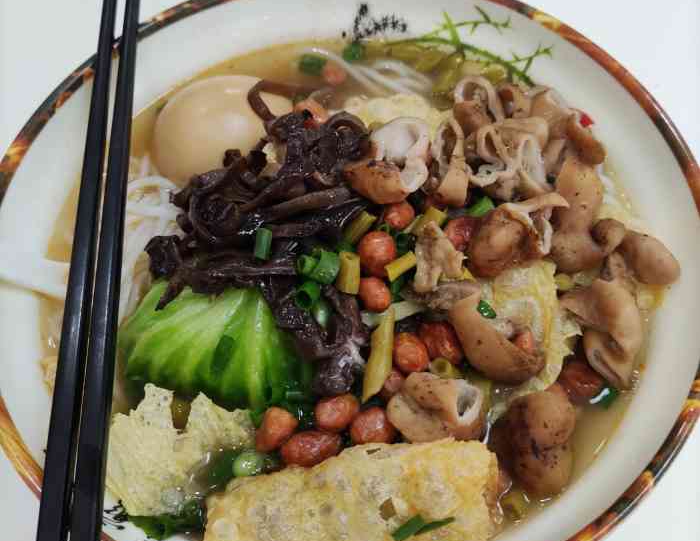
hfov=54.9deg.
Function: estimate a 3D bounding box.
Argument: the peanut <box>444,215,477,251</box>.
[{"bbox_3d":[0.037,-0.012,0.223,0.014,0.012,0.012,21,64,11],"label":"peanut"}]

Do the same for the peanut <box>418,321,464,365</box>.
[{"bbox_3d":[0.028,0.022,0.208,0.011,0.011,0.016,-35,67,-17],"label":"peanut"}]

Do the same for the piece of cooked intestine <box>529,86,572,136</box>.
[{"bbox_3d":[0.072,-0.056,0.241,0.015,0.012,0.017,-23,64,-10],"label":"piece of cooked intestine"}]

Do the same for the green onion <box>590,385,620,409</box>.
[{"bbox_3d":[0.081,0.040,0.214,0.009,0.005,0.006,-25,64,-12],"label":"green onion"}]

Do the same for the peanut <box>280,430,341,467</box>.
[{"bbox_3d":[-0.012,0.052,0.197,0.018,0.010,0.010,-11,62,-6],"label":"peanut"}]

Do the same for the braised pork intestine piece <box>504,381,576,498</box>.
[{"bbox_3d":[0.054,0.049,0.192,0.020,0.019,0.027,-1,62,1],"label":"braised pork intestine piece"}]

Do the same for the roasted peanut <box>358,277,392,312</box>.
[{"bbox_3d":[0.008,0.008,0.211,0.010,0.010,0.012,-24,64,-12],"label":"roasted peanut"}]

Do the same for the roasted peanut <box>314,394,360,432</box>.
[{"bbox_3d":[-0.004,0.043,0.201,0.014,0.010,0.010,-23,64,-12],"label":"roasted peanut"}]

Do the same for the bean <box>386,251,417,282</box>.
[{"bbox_3d":[0.017,-0.001,0.222,0.011,0.005,0.005,-28,65,-13],"label":"bean"}]

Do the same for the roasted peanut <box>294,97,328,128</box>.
[{"bbox_3d":[-0.015,-0.060,0.260,0.014,0.009,0.010,37,68,19],"label":"roasted peanut"}]

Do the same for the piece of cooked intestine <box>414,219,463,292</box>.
[{"bbox_3d":[0.027,-0.004,0.208,0.015,0.010,0.021,-5,62,-1],"label":"piece of cooked intestine"}]

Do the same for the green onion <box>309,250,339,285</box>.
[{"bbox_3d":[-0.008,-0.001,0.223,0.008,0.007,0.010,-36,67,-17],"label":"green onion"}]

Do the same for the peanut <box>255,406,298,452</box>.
[{"bbox_3d":[-0.022,0.048,0.204,0.009,0.009,0.014,36,68,18],"label":"peanut"}]

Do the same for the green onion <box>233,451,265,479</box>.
[{"bbox_3d":[-0.030,0.057,0.198,0.009,0.007,0.007,-9,62,-5],"label":"green onion"}]

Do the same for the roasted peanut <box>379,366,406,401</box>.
[{"bbox_3d":[0.013,0.035,0.210,0.009,0.009,0.013,24,65,14],"label":"roasted peanut"}]

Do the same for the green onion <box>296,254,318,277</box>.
[{"bbox_3d":[-0.014,-0.002,0.225,0.007,0.006,0.007,17,63,10],"label":"green onion"}]

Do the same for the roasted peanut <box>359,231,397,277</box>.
[{"bbox_3d":[0.009,-0.005,0.226,0.011,0.011,0.015,-3,62,0],"label":"roasted peanut"}]

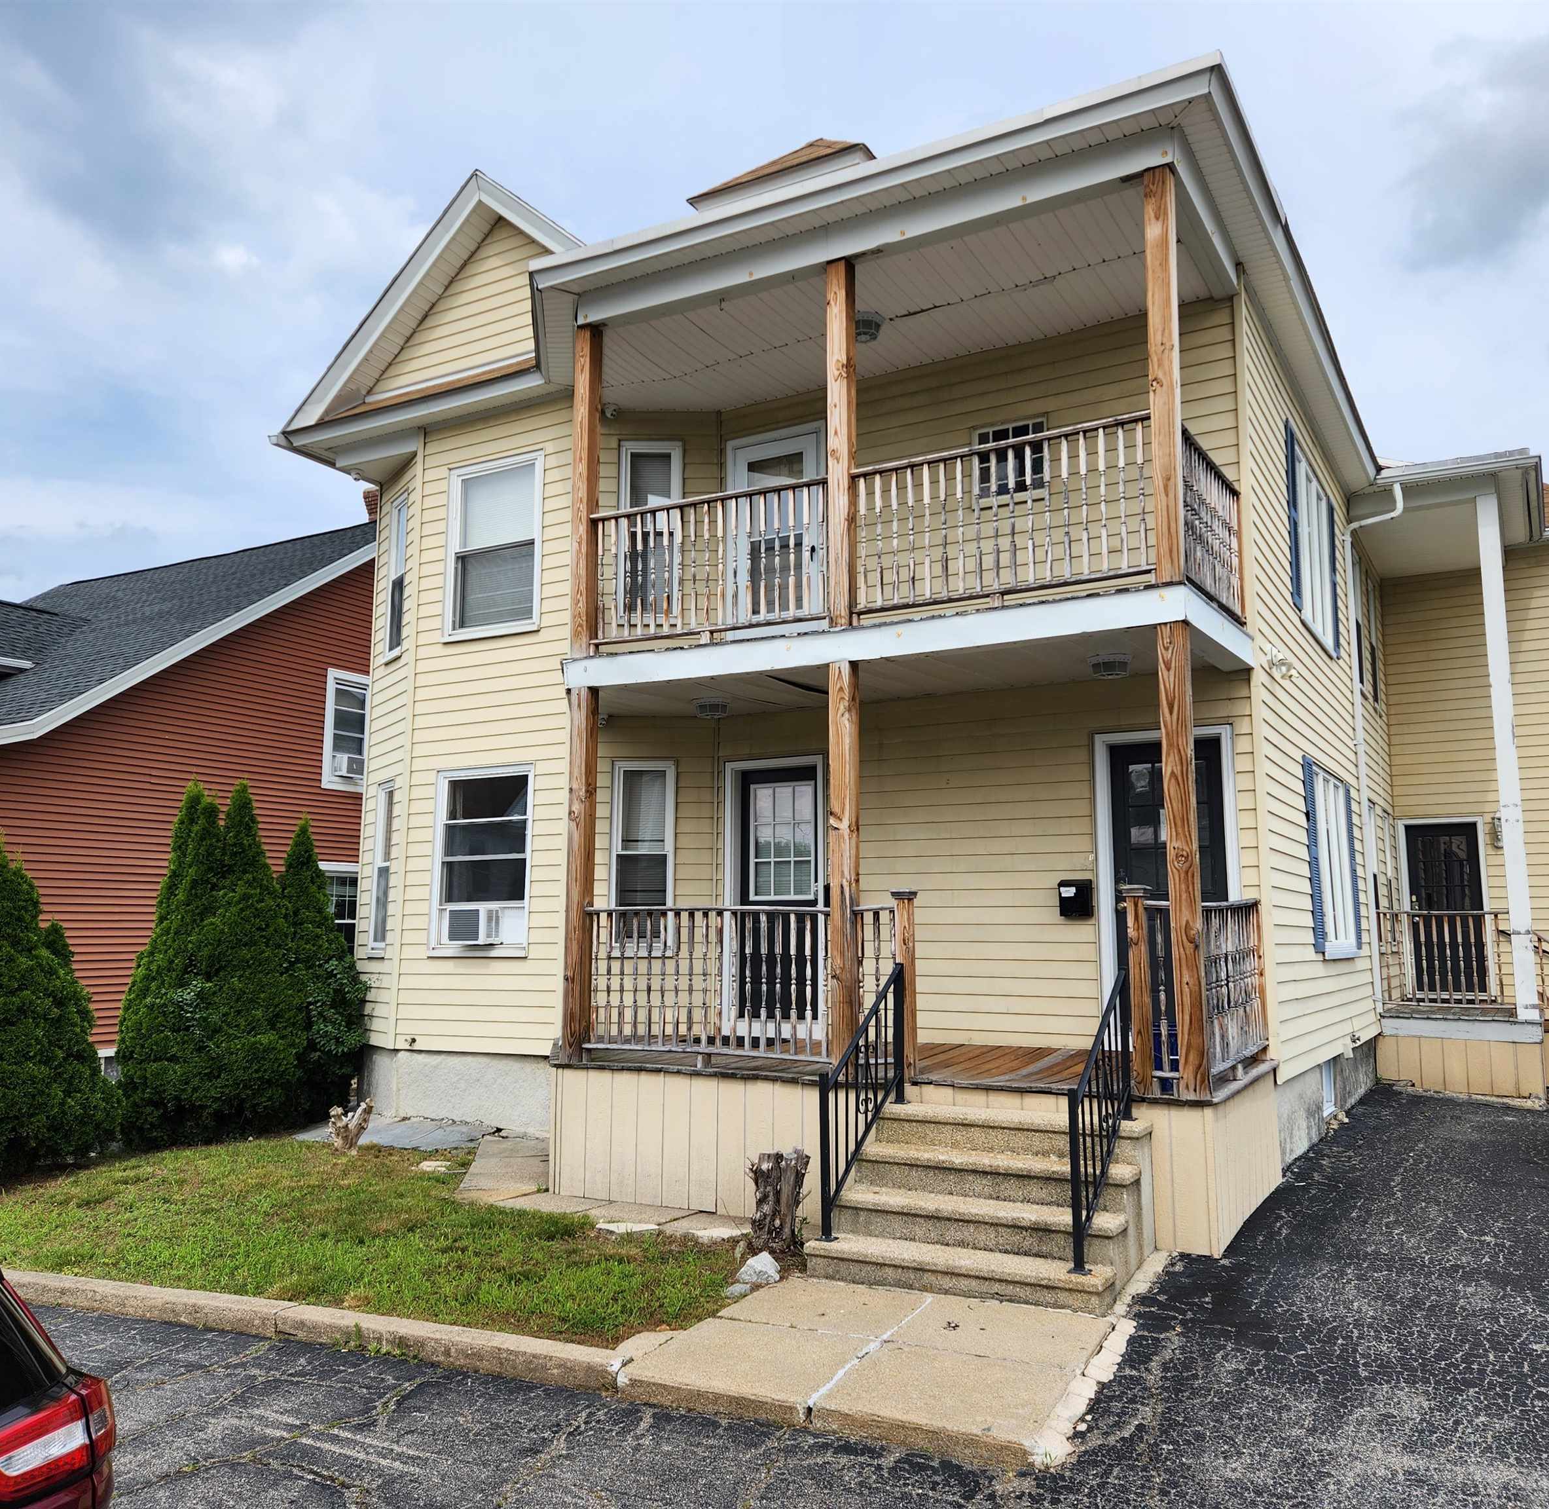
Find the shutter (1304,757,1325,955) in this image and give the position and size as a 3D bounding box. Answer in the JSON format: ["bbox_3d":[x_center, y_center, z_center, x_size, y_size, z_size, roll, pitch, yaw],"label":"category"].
[{"bbox_3d":[4.200,0.783,10.379,0.040,1.490,0.360,-4,-9,30],"label":"shutter"}]

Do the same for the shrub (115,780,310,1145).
[{"bbox_3d":[-4.651,1.691,11.257,1.500,2.953,1.400,-4,-9,30],"label":"shrub"}]

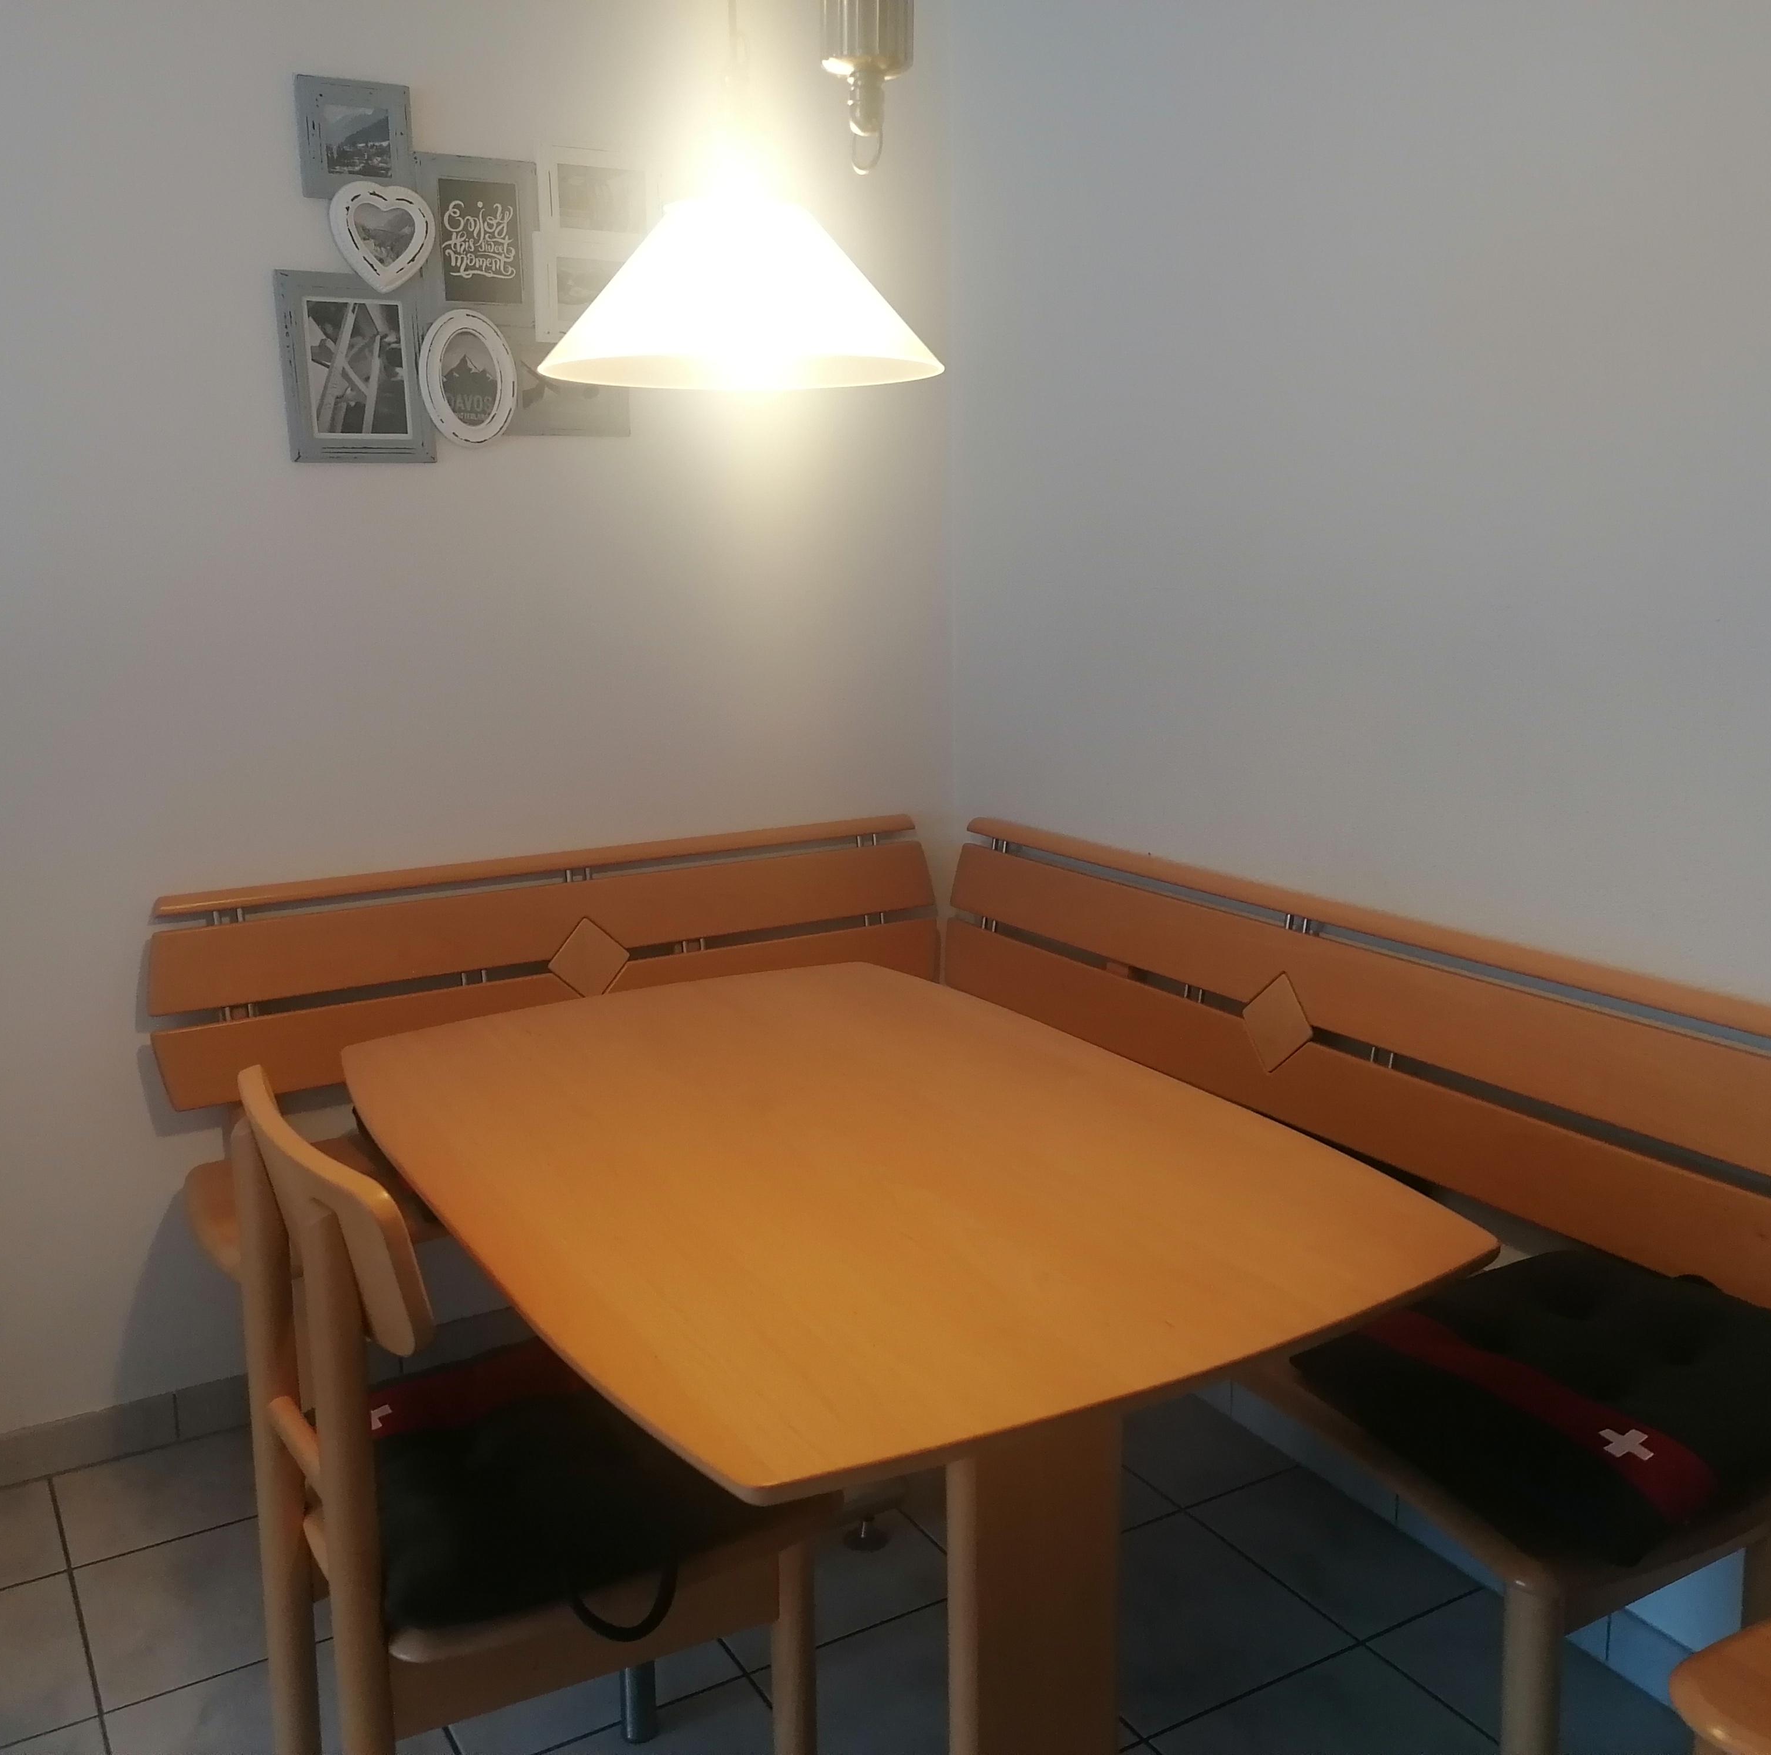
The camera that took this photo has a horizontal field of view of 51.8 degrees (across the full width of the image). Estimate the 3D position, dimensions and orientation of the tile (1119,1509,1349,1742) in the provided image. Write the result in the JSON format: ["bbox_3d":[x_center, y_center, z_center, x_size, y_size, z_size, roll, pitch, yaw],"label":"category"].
[{"bbox_3d":[0.349,0.922,2.270,0.330,0.012,0.330,-8,15,-29],"label":"tile"}]

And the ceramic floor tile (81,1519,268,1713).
[{"bbox_3d":[-0.850,0.925,2.342,0.330,0.012,0.330,-8,15,-29],"label":"ceramic floor tile"}]

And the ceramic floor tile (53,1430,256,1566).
[{"bbox_3d":[-1.001,0.871,2.594,0.330,0.012,0.261,-8,15,-29],"label":"ceramic floor tile"}]

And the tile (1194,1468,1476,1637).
[{"bbox_3d":[0.586,0.887,2.405,0.213,0.012,0.330,-8,15,-29],"label":"tile"}]

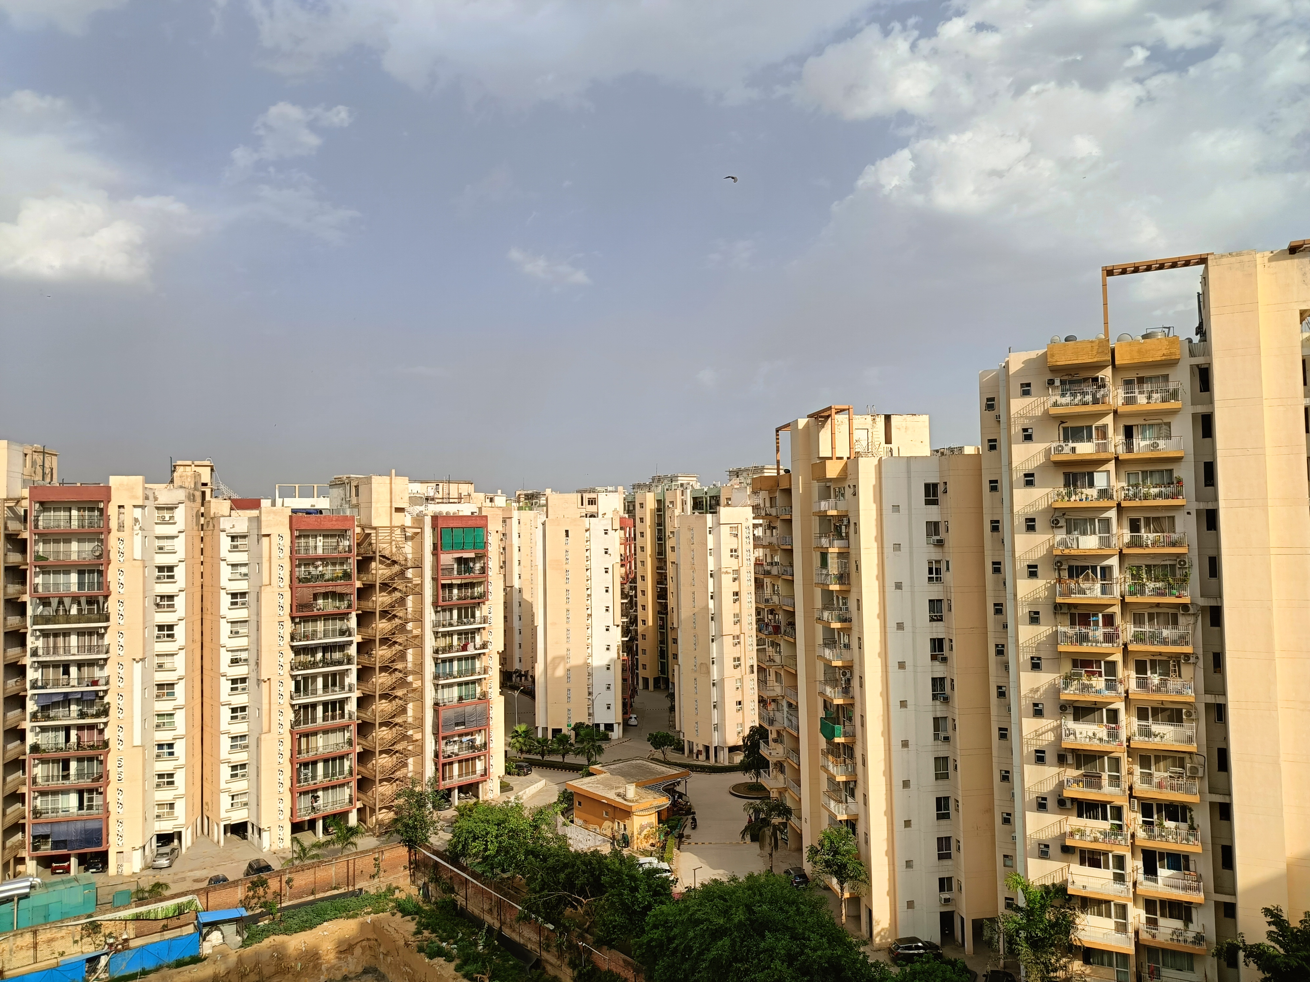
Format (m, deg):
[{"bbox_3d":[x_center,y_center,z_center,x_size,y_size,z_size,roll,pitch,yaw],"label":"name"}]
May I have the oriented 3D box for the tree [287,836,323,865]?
[{"bbox_3d":[-33.693,35.128,87.297,3.700,3.980,3.600,-1,-3,0],"label":"tree"}]

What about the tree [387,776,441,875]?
[{"bbox_3d":[-23.150,31.500,87.480,5.200,8.900,5.000,-1,-3,0],"label":"tree"}]

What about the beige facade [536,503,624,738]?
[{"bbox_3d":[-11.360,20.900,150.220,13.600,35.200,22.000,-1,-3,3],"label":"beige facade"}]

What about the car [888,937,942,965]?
[{"bbox_3d":[18.900,33.360,65.980,3.750,1.500,1.680,-1,-3,-5],"label":"car"}]

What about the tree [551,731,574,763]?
[{"bbox_3d":[-12.720,35.090,124.380,3.300,4.600,3.300,-1,-3,0],"label":"tree"}]

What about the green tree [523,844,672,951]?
[{"bbox_3d":[-4.841,32.724,75.157,12.200,6.400,9.500,-1,-3,0],"label":"green tree"}]

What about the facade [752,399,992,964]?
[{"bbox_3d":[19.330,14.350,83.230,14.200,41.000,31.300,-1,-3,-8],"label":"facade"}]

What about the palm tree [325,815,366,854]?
[{"bbox_3d":[-30.557,34.576,89.326,4.100,5.150,4.000,-1,-3,0],"label":"palm tree"}]

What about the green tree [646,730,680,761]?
[{"bbox_3d":[0.971,36.264,128.906,4.200,4.350,4.100,-1,-3,0],"label":"green tree"}]

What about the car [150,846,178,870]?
[{"bbox_3d":[-48.410,35.850,89.730,1.700,1.480,4.300,0,-3,-16],"label":"car"}]

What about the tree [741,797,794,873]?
[{"bbox_3d":[10.469,32.368,84.882,5.000,7.430,4.800,-1,-3,0],"label":"tree"}]

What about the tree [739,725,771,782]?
[{"bbox_3d":[12.789,33.550,114.994,4.600,7.920,4.500,-1,-3,0],"label":"tree"}]

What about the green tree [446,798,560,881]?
[{"bbox_3d":[-13.630,31.960,83.160,10.000,7.200,8.500,-1,-3,0],"label":"green tree"}]

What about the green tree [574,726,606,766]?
[{"bbox_3d":[-9.022,35.769,126.435,4.200,5.510,4.200,-1,-3,0],"label":"green tree"}]

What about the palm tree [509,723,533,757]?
[{"bbox_3d":[-18.530,35.050,126.260,3.400,5.100,3.400,-1,-3,0],"label":"palm tree"}]

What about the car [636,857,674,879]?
[{"bbox_3d":[-0.159,35.529,84.824,4.050,1.550,1.780,-1,-3,-8],"label":"car"}]

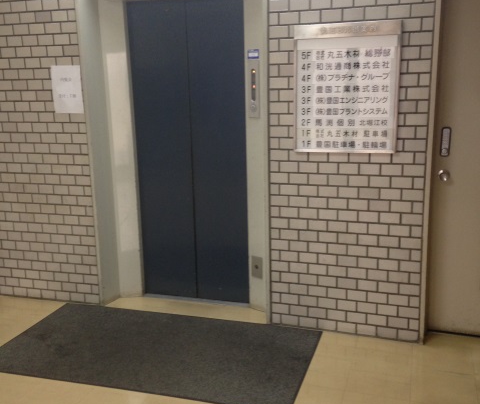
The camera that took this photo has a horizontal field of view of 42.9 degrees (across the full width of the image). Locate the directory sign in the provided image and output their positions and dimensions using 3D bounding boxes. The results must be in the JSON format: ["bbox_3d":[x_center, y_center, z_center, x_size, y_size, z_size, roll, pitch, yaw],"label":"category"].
[{"bbox_3d":[0.572,-0.611,3.308,0.561,0.685,0.040,4,15,18],"label":"directory sign"}]

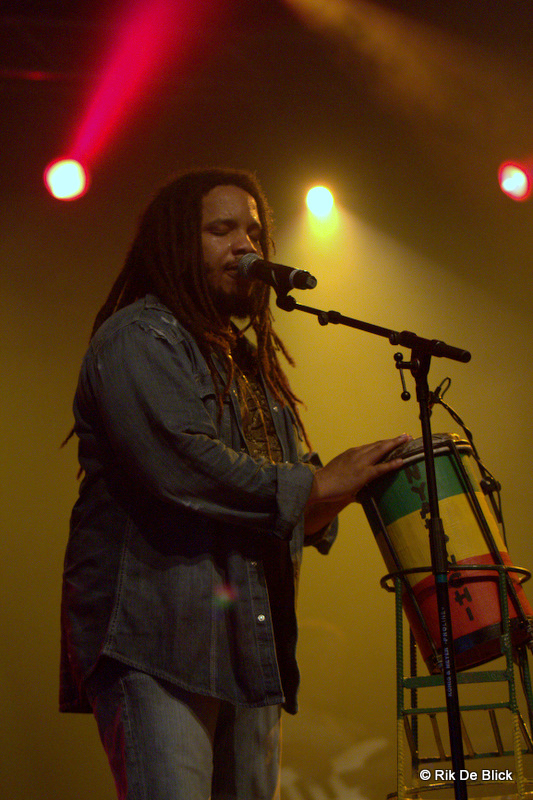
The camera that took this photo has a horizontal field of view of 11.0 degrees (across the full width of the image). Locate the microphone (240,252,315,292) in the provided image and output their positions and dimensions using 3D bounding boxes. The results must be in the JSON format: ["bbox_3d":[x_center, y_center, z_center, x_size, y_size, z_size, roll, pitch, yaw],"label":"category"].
[{"bbox_3d":[0.021,-0.241,5.300,0.052,0.052,0.210,8,5,-40],"label":"microphone"}]

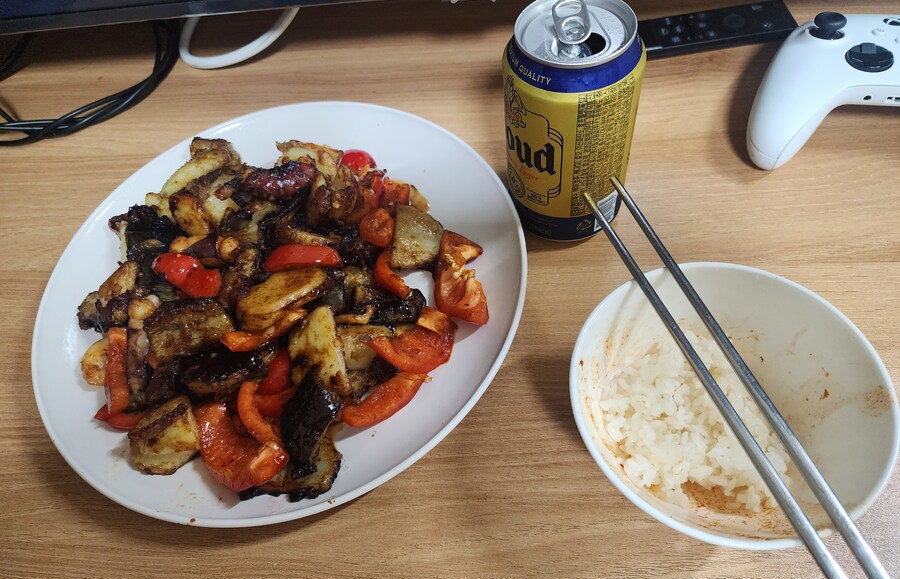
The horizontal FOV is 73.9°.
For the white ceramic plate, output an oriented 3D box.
[{"bbox_3d":[-0.092,-0.004,0.338,0.269,0.027,0.269,-12,56,0],"label":"white ceramic plate"}]

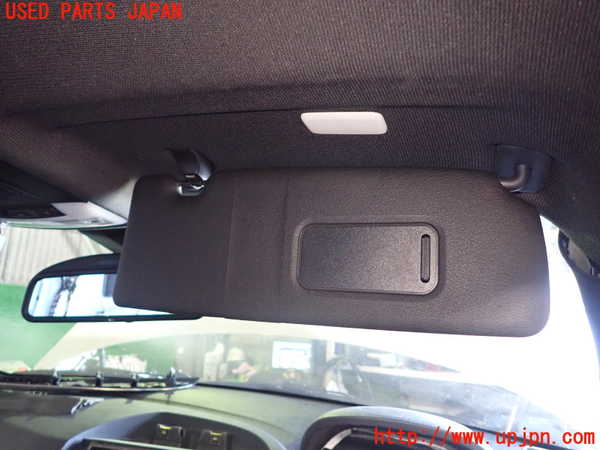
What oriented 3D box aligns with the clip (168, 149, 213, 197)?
[{"bbox_3d":[-0.123,-0.059,0.485,0.040,0.046,0.037,-1,-10,15],"label":"clip"}]

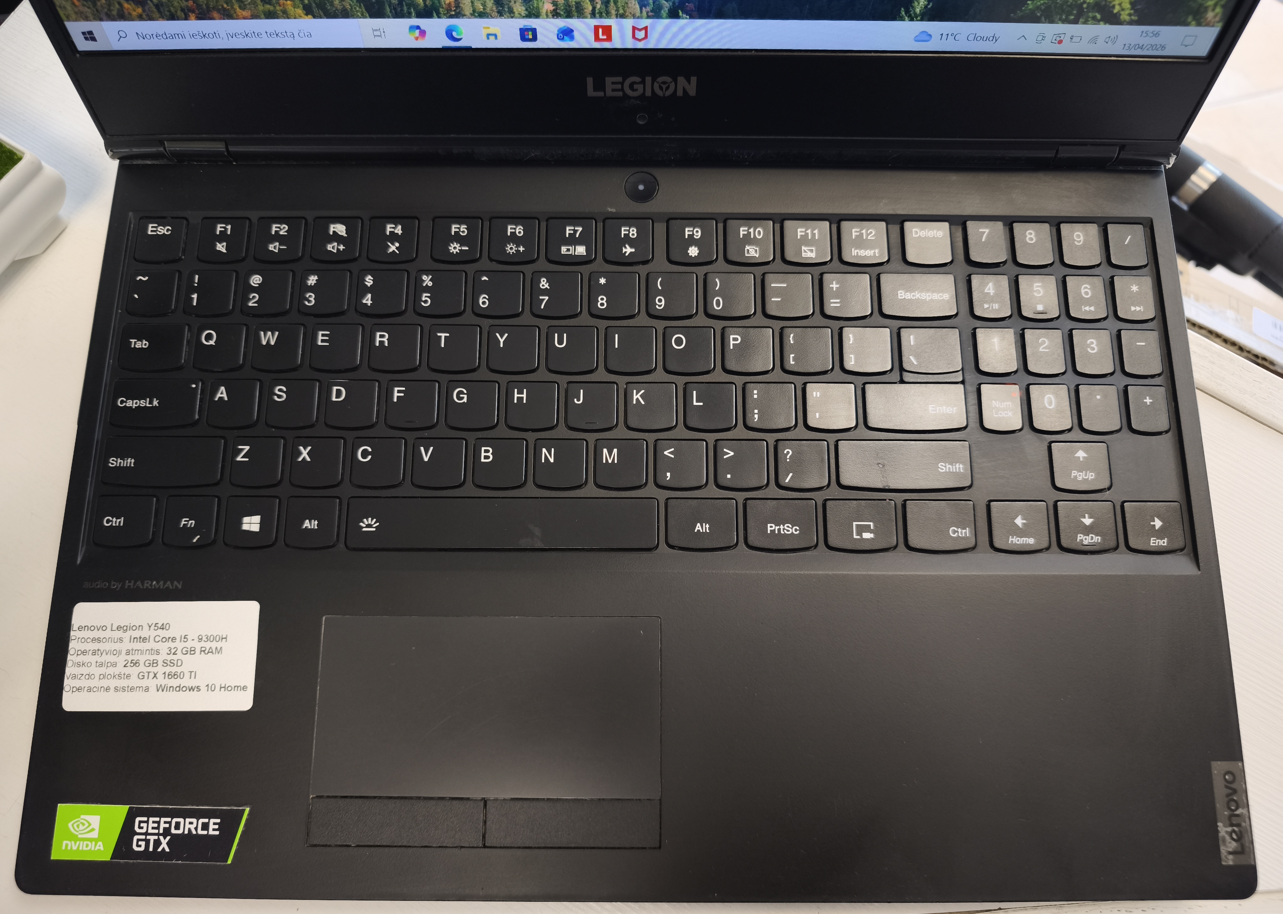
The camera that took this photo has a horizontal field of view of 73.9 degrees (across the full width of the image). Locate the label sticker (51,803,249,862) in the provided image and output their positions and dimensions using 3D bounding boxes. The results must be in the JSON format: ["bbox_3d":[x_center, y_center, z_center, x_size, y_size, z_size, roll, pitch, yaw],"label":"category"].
[{"bbox_3d":[-0.143,0.109,0.247,0.056,0.001,0.015,1,78,0],"label":"label sticker"}]

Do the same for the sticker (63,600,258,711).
[{"bbox_3d":[-0.145,0.060,0.258,0.057,0.001,0.032,0,78,0],"label":"sticker"}]

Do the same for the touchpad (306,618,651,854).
[{"bbox_3d":[-0.046,0.081,0.255,0.103,0.002,0.066,0,78,0],"label":"touchpad"}]

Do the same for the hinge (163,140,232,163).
[{"bbox_3d":[-0.150,-0.105,0.290,0.021,0.009,0.008,0,78,0],"label":"hinge"}]

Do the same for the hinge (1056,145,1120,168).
[{"bbox_3d":[0.151,-0.104,0.290,0.020,0.009,0.008,0,78,0],"label":"hinge"}]

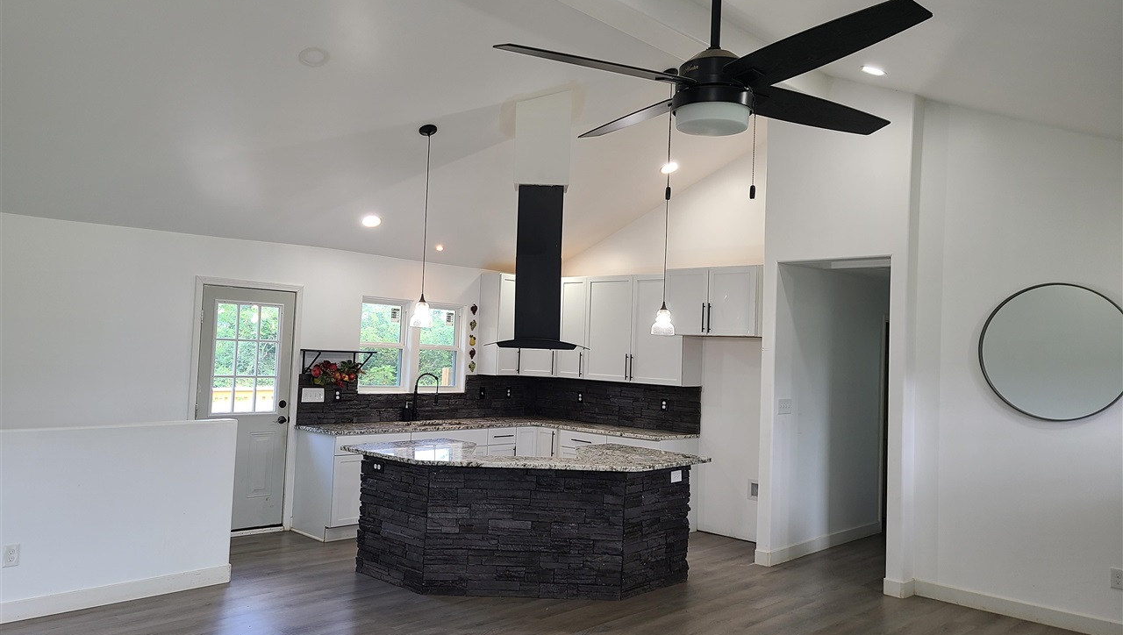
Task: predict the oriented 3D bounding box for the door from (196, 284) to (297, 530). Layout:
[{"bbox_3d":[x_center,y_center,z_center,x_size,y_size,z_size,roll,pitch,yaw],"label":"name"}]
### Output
[{"bbox_3d":[-2.710,0.793,7.227,0.051,2.090,0.824,0,-3,45],"label":"door"}]

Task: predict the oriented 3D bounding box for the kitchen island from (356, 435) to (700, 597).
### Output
[{"bbox_3d":[-0.280,1.459,6.307,2.741,0.902,1.526,2,-2,0],"label":"kitchen island"}]

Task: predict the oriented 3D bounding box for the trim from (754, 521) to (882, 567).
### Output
[{"bbox_3d":[2.335,1.984,7.499,0.139,0.115,2.042,0,-3,45],"label":"trim"}]

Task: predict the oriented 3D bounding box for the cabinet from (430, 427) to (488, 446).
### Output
[{"bbox_3d":[-1.289,1.506,8.201,0.653,0.873,0.914,0,-3,45],"label":"cabinet"}]

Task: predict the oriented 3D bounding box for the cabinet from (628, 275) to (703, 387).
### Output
[{"bbox_3d":[1.014,0.115,8.154,0.614,1.060,0.322,0,-3,43],"label":"cabinet"}]

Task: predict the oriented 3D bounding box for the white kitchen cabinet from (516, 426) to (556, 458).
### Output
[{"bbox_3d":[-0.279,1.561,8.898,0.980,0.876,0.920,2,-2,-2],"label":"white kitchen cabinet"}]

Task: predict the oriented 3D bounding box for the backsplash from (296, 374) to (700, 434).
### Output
[{"bbox_3d":[-0.489,0.797,7.700,2.191,0.454,2.964,0,-3,43],"label":"backsplash"}]

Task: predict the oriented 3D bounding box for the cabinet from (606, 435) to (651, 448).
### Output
[{"bbox_3d":[0.856,1.565,7.975,0.617,0.876,0.630,0,-3,43],"label":"cabinet"}]

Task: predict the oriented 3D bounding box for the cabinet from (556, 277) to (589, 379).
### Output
[{"bbox_3d":[0.223,0.116,8.901,0.400,1.060,0.322,0,-3,43],"label":"cabinet"}]

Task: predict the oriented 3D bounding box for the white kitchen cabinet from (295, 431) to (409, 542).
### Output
[{"bbox_3d":[-1.839,1.436,7.407,0.630,0.876,0.762,0,-3,43],"label":"white kitchen cabinet"}]

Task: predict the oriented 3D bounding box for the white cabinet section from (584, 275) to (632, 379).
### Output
[{"bbox_3d":[0.570,0.116,8.553,0.629,1.055,0.330,0,-3,44],"label":"white cabinet section"}]

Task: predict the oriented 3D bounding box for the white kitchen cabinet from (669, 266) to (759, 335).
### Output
[{"bbox_3d":[1.505,-0.123,7.532,0.975,0.598,0.588,0,-3,45],"label":"white kitchen cabinet"}]

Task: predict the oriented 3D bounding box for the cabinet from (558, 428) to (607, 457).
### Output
[{"bbox_3d":[0.396,1.566,8.410,0.648,0.876,0.630,0,-3,43],"label":"cabinet"}]

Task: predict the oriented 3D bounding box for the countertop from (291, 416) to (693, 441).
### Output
[{"bbox_3d":[-0.530,1.064,7.782,2.322,0.036,2.975,0,-3,45],"label":"countertop"}]

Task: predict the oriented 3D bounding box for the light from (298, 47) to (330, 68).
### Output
[{"bbox_3d":[-1.500,-1.583,5.120,0.190,0.025,0.190,4,-23,-45],"label":"light"}]

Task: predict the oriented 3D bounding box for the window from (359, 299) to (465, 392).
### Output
[{"bbox_3d":[-1.505,0.302,8.525,0.110,0.927,1.281,0,-3,45],"label":"window"}]

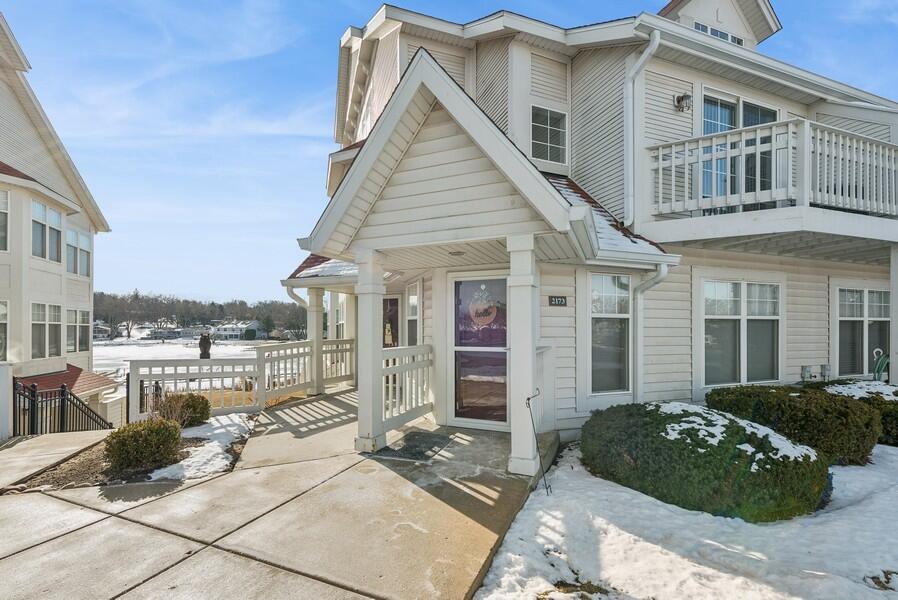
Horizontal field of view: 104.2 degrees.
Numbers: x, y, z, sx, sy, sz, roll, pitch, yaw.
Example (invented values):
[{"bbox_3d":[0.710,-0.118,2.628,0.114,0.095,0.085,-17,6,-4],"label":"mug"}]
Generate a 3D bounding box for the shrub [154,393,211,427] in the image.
[{"bbox_3d":[-3.776,1.565,4.950,0.720,0.480,0.620,1,-2,-27],"label":"shrub"}]

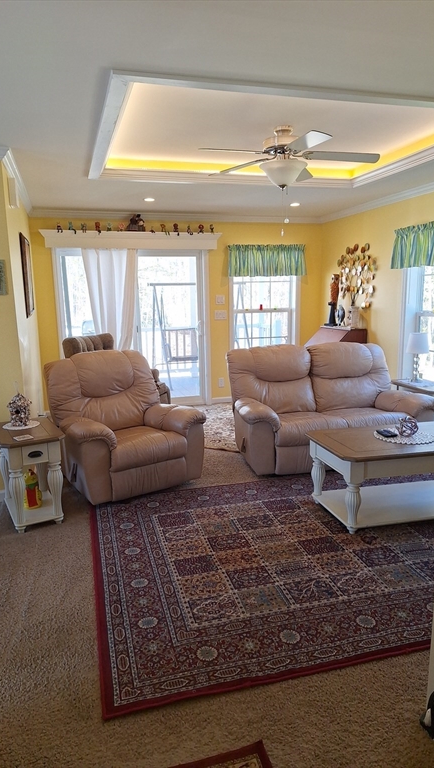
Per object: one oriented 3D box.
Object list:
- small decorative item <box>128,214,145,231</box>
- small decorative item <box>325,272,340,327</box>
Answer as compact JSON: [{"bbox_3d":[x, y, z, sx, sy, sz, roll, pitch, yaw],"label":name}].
[{"bbox_3d":[-0.977,-1.961,6.200,0.199,0.178,0.120,-4,11,-15],"label":"small decorative item"},{"bbox_3d":[1.468,-1.058,6.407,0.160,0.640,0.180,6,13,36],"label":"small decorative item"}]

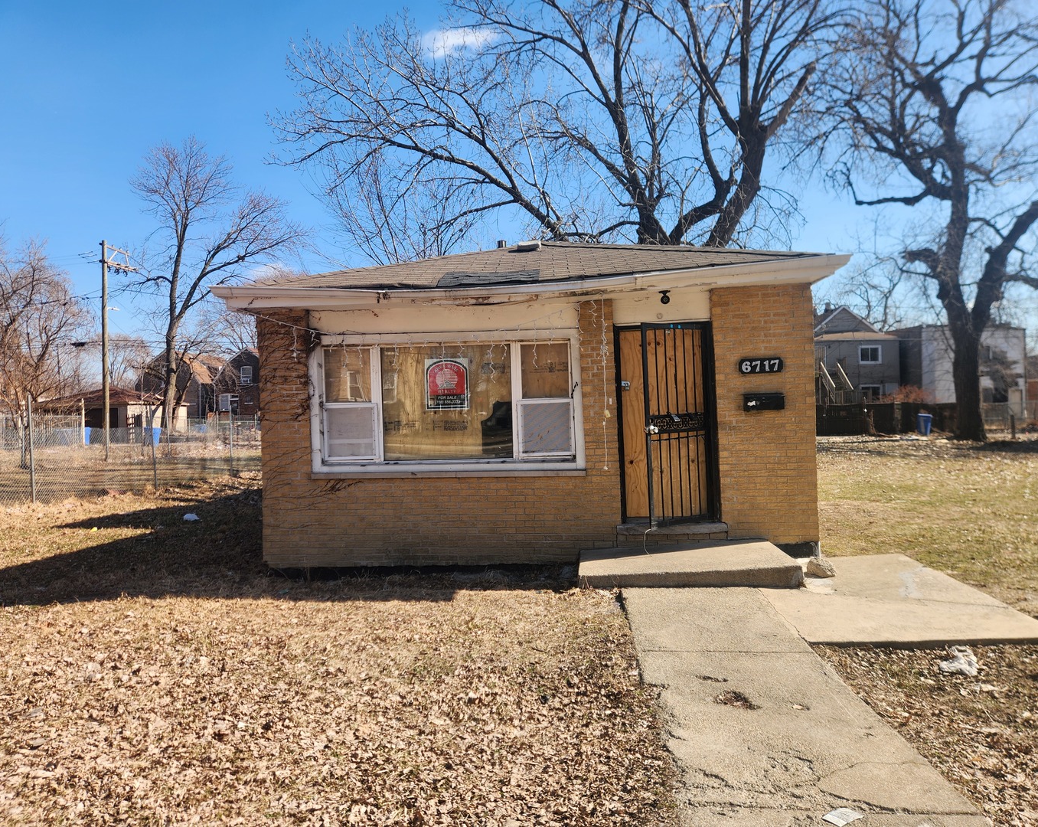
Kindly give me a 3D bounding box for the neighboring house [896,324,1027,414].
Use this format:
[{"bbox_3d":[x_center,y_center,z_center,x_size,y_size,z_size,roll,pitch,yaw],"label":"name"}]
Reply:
[{"bbox_3d":[32.000,-2.676,57.400,6.900,7.100,13.500,-1,0,5],"label":"neighboring house"}]

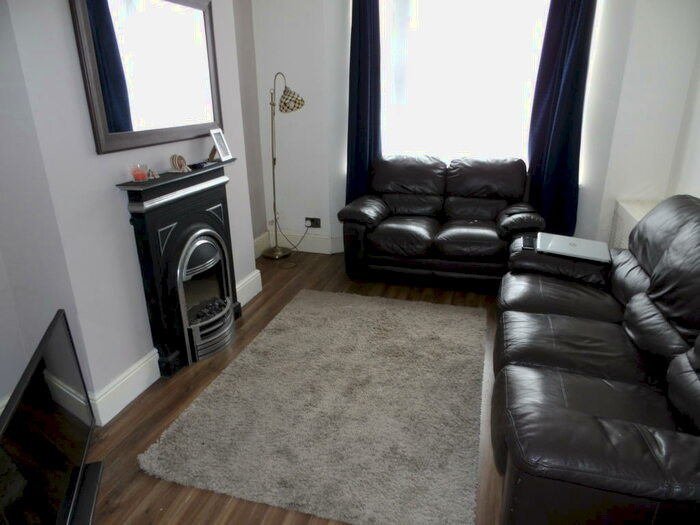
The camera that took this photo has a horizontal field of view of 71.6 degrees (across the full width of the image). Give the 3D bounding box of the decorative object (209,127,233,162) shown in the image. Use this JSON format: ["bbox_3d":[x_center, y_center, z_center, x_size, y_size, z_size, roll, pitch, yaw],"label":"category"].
[{"bbox_3d":[-0.780,-0.716,2.950,0.090,0.182,0.135,6,21,18],"label":"decorative object"}]

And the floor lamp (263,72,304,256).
[{"bbox_3d":[-0.595,-0.810,4.239,0.460,1.585,0.260,8,22,23],"label":"floor lamp"}]

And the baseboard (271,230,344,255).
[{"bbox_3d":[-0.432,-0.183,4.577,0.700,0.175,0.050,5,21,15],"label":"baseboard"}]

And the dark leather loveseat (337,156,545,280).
[{"bbox_3d":[0.764,-0.389,4.044,1.565,0.905,0.925,5,21,15],"label":"dark leather loveseat"}]

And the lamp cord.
[{"bbox_3d":[-0.518,-0.229,4.501,0.280,0.310,0.120,5,21,15],"label":"lamp cord"}]

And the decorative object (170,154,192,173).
[{"bbox_3d":[-0.891,-0.524,2.554,0.105,0.092,0.065,-16,25,-36],"label":"decorative object"}]

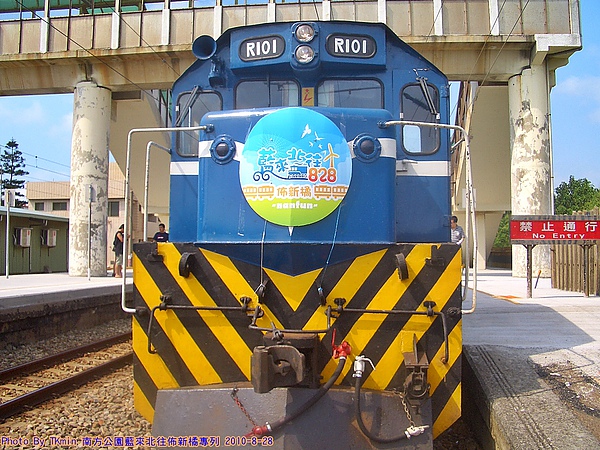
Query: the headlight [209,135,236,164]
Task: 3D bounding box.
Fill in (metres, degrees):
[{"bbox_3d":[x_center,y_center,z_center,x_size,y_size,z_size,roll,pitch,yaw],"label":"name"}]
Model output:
[{"bbox_3d":[-0.613,-0.598,4.820,0.215,0.225,0.110,-1,-4,17],"label":"headlight"}]

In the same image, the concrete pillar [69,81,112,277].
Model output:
[{"bbox_3d":[-6.817,-1.483,19.764,1.221,6.293,1.221,0,-4,5],"label":"concrete pillar"}]

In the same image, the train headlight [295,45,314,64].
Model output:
[{"bbox_3d":[0.045,-1.596,5.680,0.180,0.175,0.090,0,-4,5],"label":"train headlight"}]

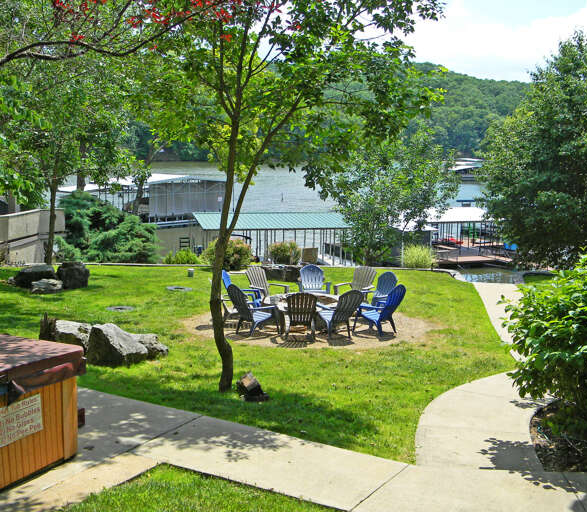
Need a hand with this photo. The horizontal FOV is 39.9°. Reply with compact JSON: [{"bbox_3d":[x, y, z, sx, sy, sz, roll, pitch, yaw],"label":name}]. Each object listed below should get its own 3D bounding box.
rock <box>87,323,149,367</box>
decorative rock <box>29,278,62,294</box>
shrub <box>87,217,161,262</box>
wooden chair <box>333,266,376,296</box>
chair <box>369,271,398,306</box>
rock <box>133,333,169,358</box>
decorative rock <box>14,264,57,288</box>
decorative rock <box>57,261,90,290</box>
[{"bbox_3d":[-2.796,1.414,12.850,0.970,0.580,0.780,1,8,0],"label":"rock"},{"bbox_3d":[-6.149,0.737,20.169,0.790,0.340,0.520,-1,8,-6],"label":"decorative rock"},{"bbox_3d":[-6.047,-0.583,28.600,2.600,1.650,2.200,1,8,0],"label":"shrub"},{"bbox_3d":[1.463,0.719,18.377,0.750,0.920,0.820,7,10,40],"label":"wooden chair"},{"bbox_3d":[1.922,0.799,17.580,0.820,0.920,0.750,-5,10,-37],"label":"chair"},{"bbox_3d":[-2.369,1.491,13.400,0.620,0.360,0.550,1,8,0],"label":"rock"},{"bbox_3d":[-6.922,0.550,21.700,1.120,0.520,0.850,1,8,0],"label":"decorative rock"},{"bbox_3d":[-5.693,0.473,20.883,0.820,0.700,0.700,-1,8,-8],"label":"decorative rock"}]

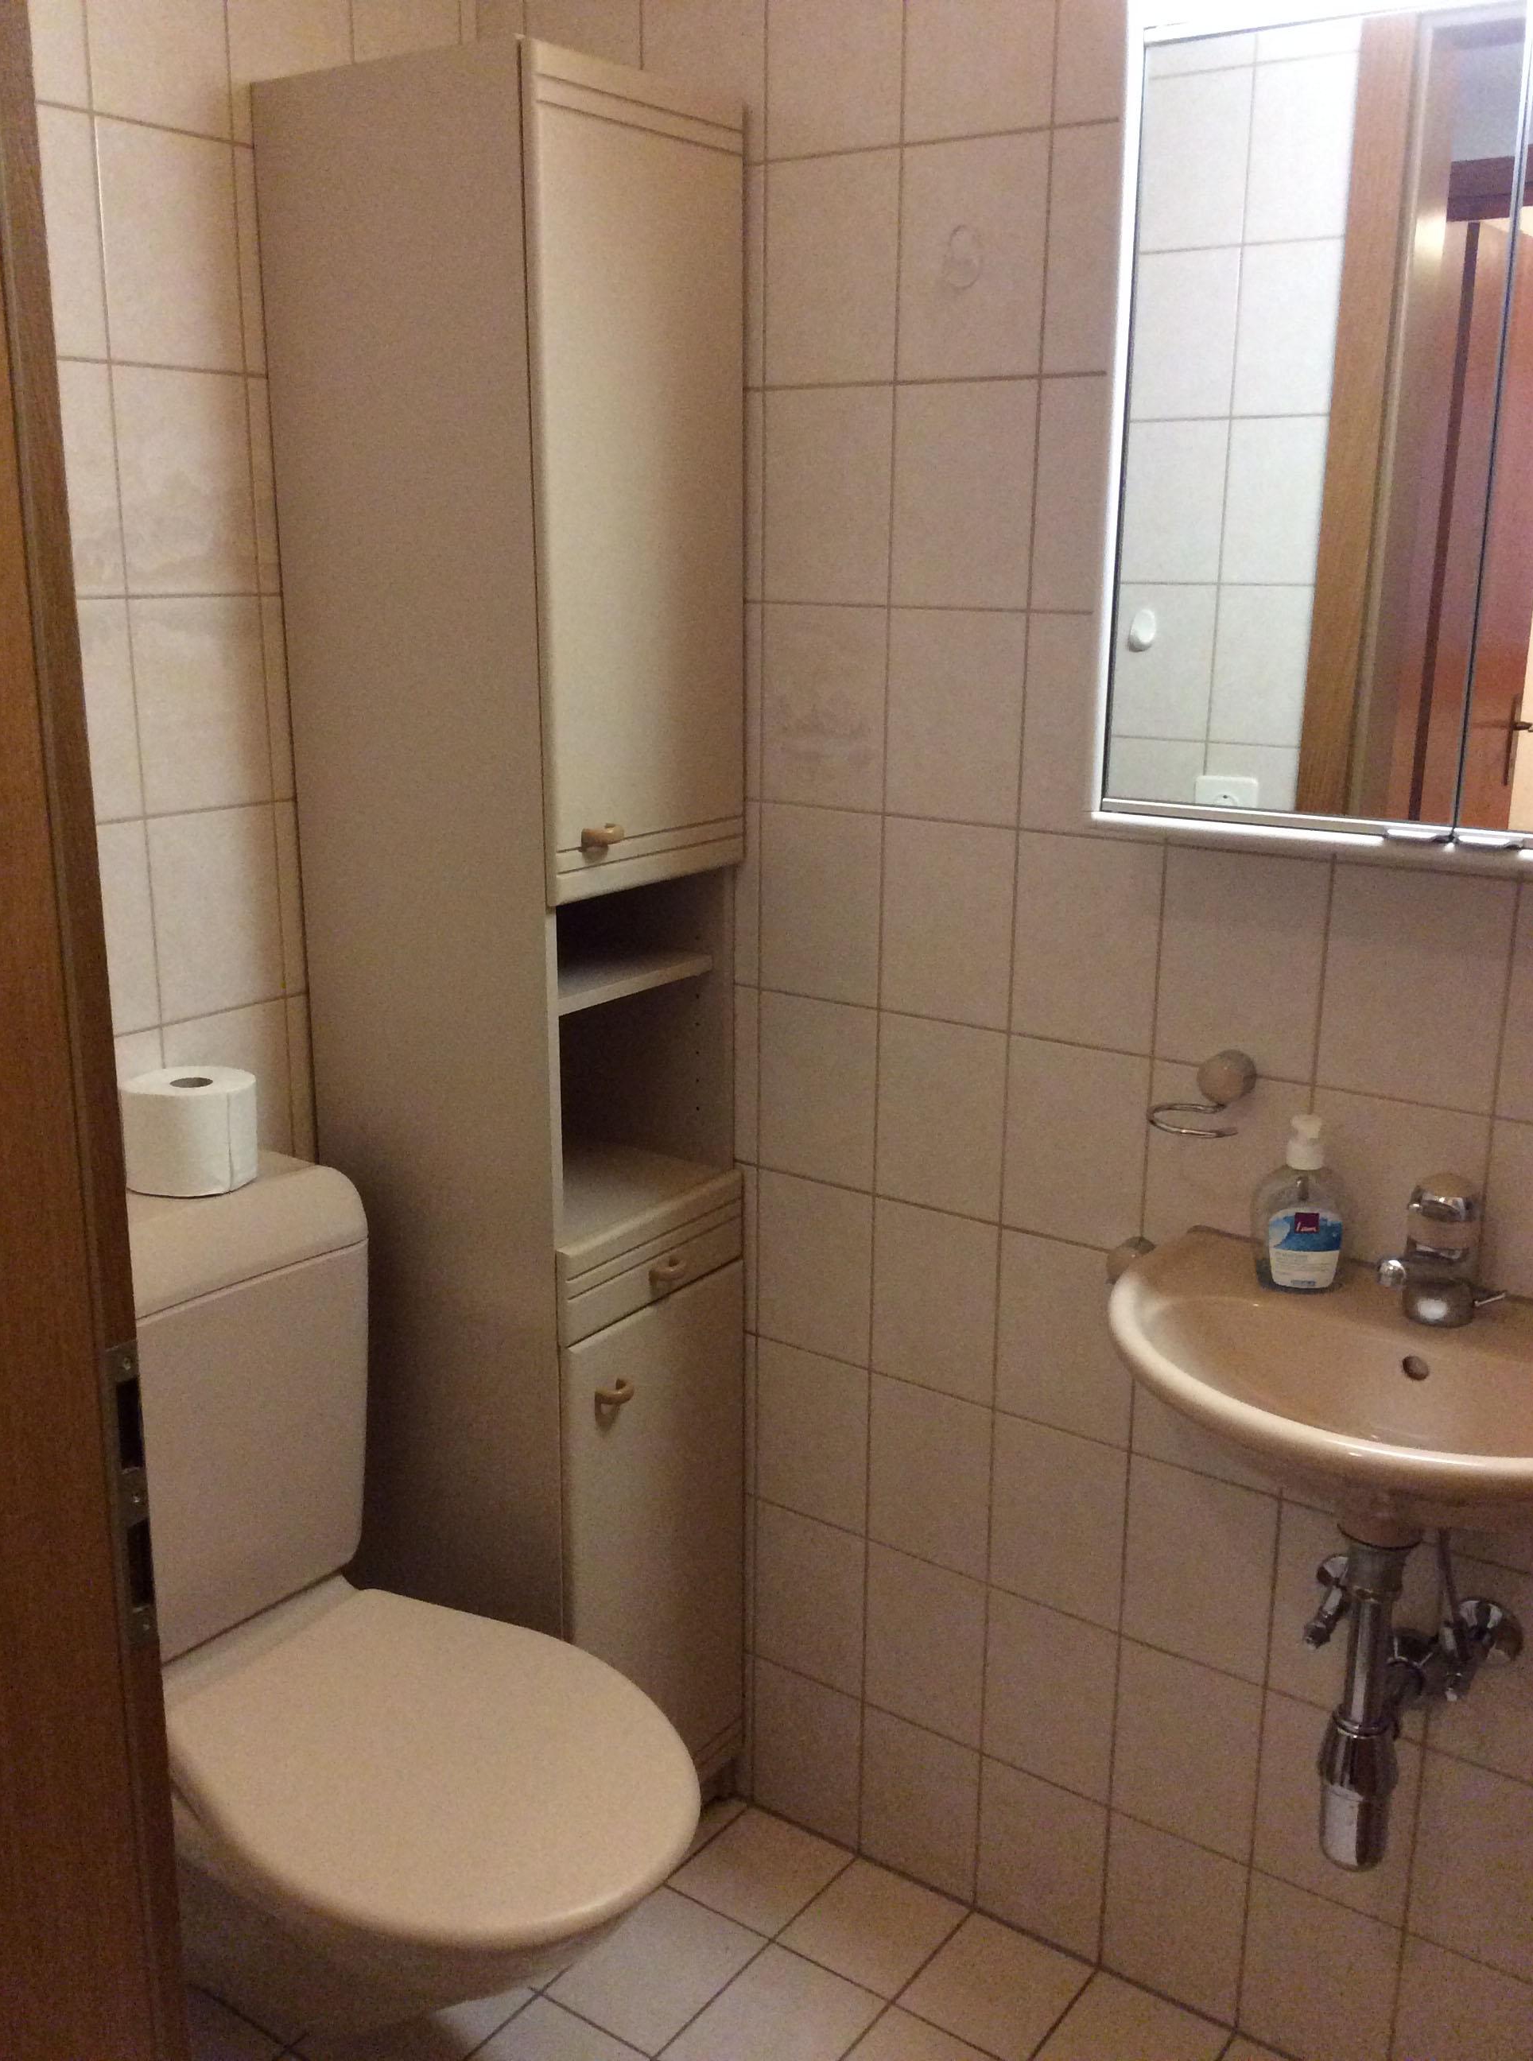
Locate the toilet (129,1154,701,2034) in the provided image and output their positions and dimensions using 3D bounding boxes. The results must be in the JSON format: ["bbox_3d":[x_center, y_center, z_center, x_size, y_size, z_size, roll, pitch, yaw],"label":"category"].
[{"bbox_3d":[-0.358,0.609,1.738,0.678,0.800,0.390,11,18,34],"label":"toilet"}]

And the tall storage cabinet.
[{"bbox_3d":[-0.251,0.026,2.013,0.358,1.867,0.298,11,18,34],"label":"tall storage cabinet"}]

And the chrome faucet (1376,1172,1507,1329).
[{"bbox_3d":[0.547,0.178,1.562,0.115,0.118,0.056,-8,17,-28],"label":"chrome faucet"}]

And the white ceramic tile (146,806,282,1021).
[{"bbox_3d":[-0.543,-0.117,1.870,0.011,0.199,0.151,11,18,35],"label":"white ceramic tile"}]

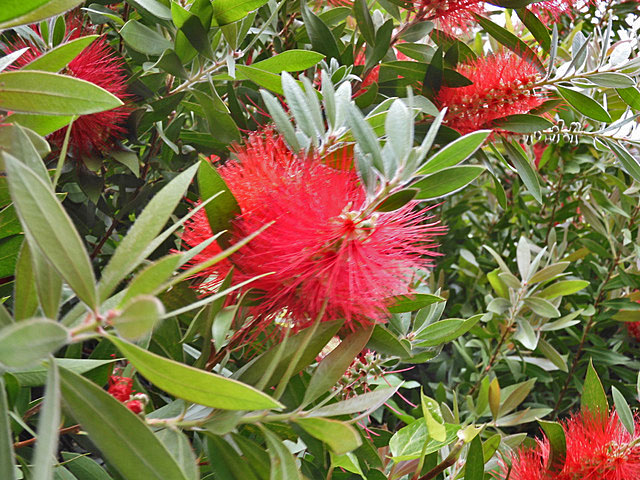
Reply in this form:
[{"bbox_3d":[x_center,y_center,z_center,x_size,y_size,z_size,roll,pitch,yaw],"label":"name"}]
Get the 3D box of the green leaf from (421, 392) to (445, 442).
[{"bbox_3d":[0.053,0.086,0.400,0.012,0.028,0.008,-30,21,-36],"label":"green leaf"}]

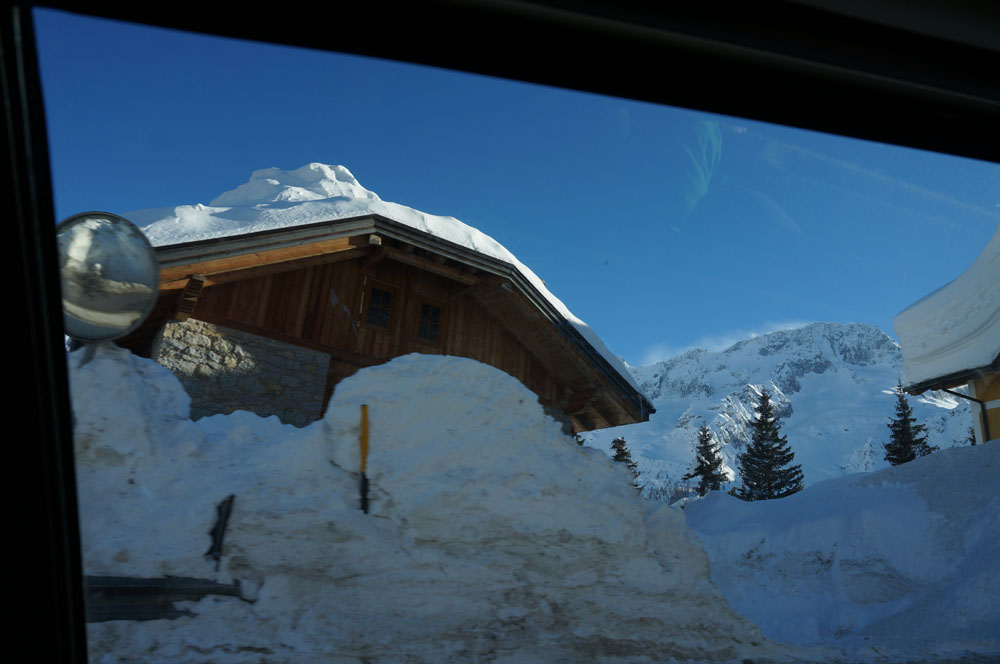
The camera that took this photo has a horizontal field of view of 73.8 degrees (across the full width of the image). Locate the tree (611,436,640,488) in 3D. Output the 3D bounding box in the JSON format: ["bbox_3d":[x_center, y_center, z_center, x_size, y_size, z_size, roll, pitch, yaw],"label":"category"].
[{"bbox_3d":[7.582,10.583,42.738,3.400,7.800,3.400,5,-19,0],"label":"tree"}]

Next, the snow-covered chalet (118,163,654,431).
[{"bbox_3d":[-4.304,2.227,16.435,11.550,8.540,11.000,17,-22,-31],"label":"snow-covered chalet"}]

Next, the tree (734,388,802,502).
[{"bbox_3d":[16.269,8.419,40.334,4.500,10.300,4.500,5,-19,0],"label":"tree"}]

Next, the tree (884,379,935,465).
[{"bbox_3d":[27.868,8.138,45.382,4.100,10.000,4.100,5,-19,0],"label":"tree"}]

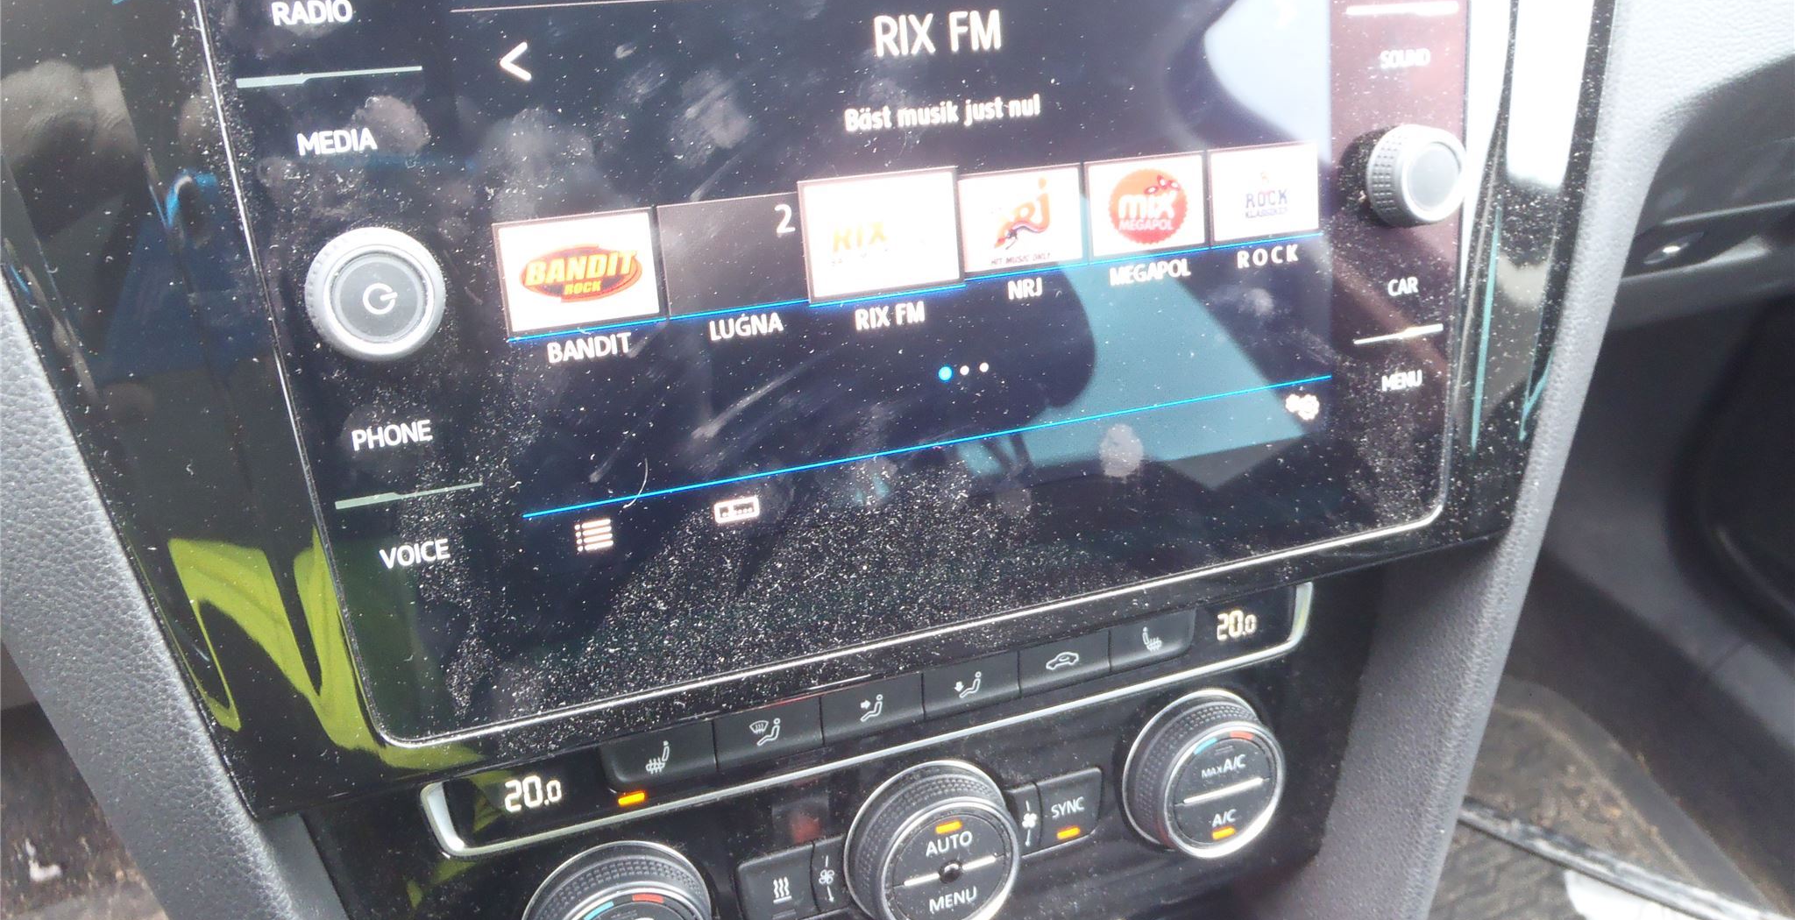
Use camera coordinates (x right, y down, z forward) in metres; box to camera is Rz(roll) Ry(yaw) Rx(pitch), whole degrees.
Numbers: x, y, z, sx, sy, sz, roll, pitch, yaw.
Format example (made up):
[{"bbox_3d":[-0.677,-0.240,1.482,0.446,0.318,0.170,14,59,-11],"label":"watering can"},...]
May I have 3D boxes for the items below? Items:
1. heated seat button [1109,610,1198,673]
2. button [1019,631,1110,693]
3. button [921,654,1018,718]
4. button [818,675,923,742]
[{"bbox_3d":[0.062,0.044,0.356,0.025,0.013,0.006,-10,12,-21],"label":"heated seat button"},{"bbox_3d":[0.039,0.048,0.347,0.025,0.013,0.006,-10,12,-21],"label":"button"},{"bbox_3d":[0.017,0.052,0.338,0.025,0.013,0.006,-10,12,-21],"label":"button"},{"bbox_3d":[-0.006,0.056,0.330,0.025,0.013,0.006,-10,12,-21],"label":"button"}]

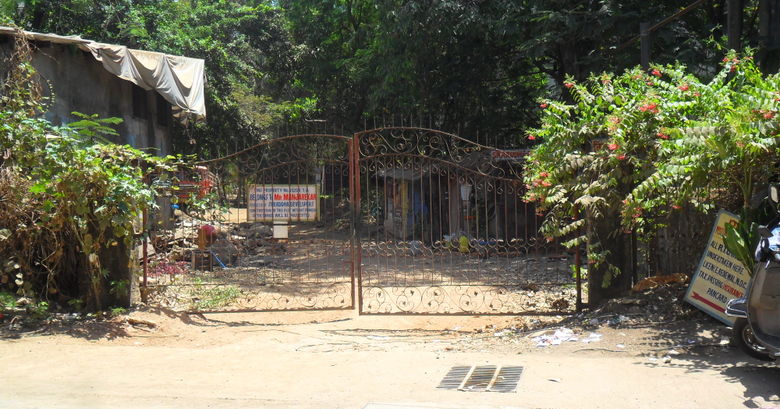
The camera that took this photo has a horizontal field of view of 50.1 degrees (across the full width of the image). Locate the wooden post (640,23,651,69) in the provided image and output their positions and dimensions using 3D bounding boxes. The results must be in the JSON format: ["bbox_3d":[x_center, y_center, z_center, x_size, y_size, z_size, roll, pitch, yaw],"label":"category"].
[{"bbox_3d":[3.850,-0.739,12.486,0.130,3.980,0.130,-1,0,13],"label":"wooden post"}]

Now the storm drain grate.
[{"bbox_3d":[0.659,1.256,5.953,0.537,0.050,0.850,-1,0,13],"label":"storm drain grate"}]

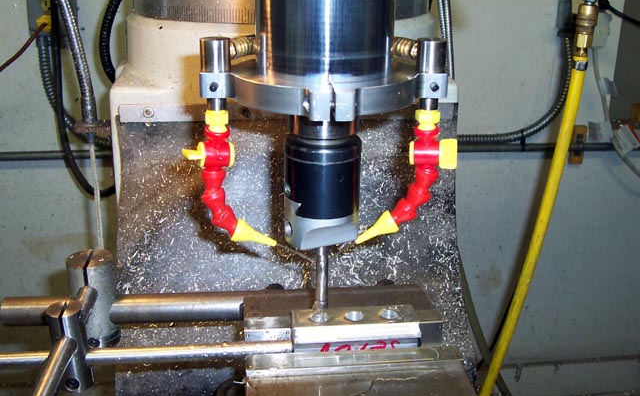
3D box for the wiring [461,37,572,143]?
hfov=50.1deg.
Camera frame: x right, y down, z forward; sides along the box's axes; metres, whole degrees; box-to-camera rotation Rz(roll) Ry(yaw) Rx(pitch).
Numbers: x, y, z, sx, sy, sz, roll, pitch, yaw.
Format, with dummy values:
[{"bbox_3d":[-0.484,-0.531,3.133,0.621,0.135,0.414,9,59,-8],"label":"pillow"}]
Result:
[{"bbox_3d":[0.475,-0.264,1.680,0.288,0.262,0.055,-1,17,-5],"label":"wiring"}]

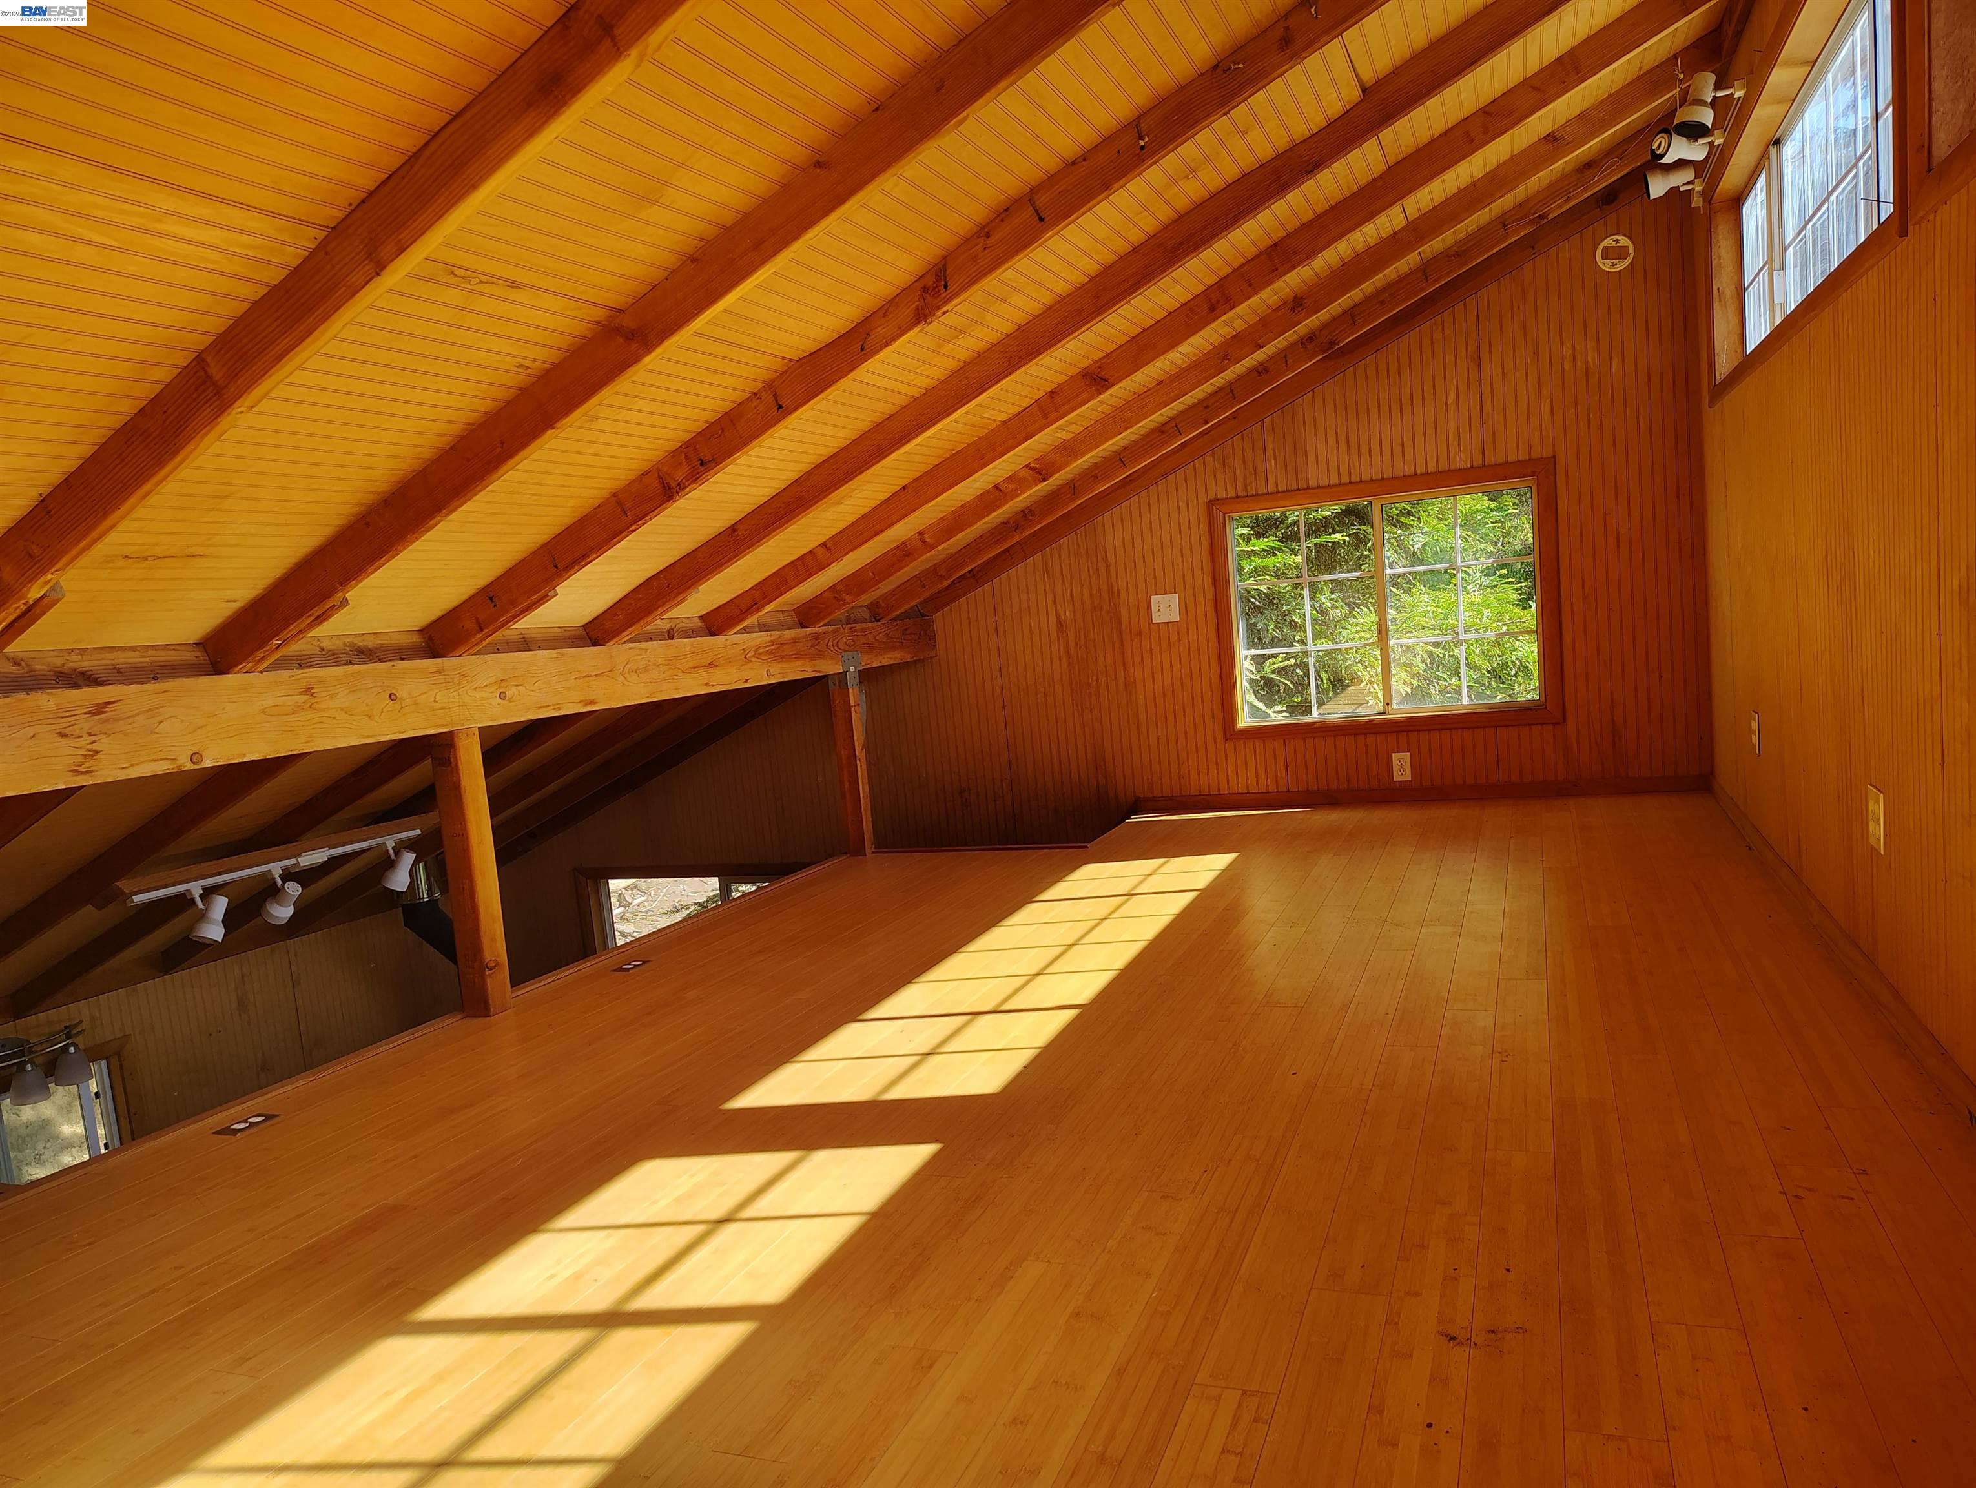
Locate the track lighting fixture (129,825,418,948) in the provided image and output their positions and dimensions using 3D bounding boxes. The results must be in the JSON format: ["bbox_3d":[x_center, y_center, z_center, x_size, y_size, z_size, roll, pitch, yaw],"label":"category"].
[{"bbox_3d":[-2.257,0.471,4.475,0.180,0.215,1.130,-3,6,22],"label":"track lighting fixture"}]

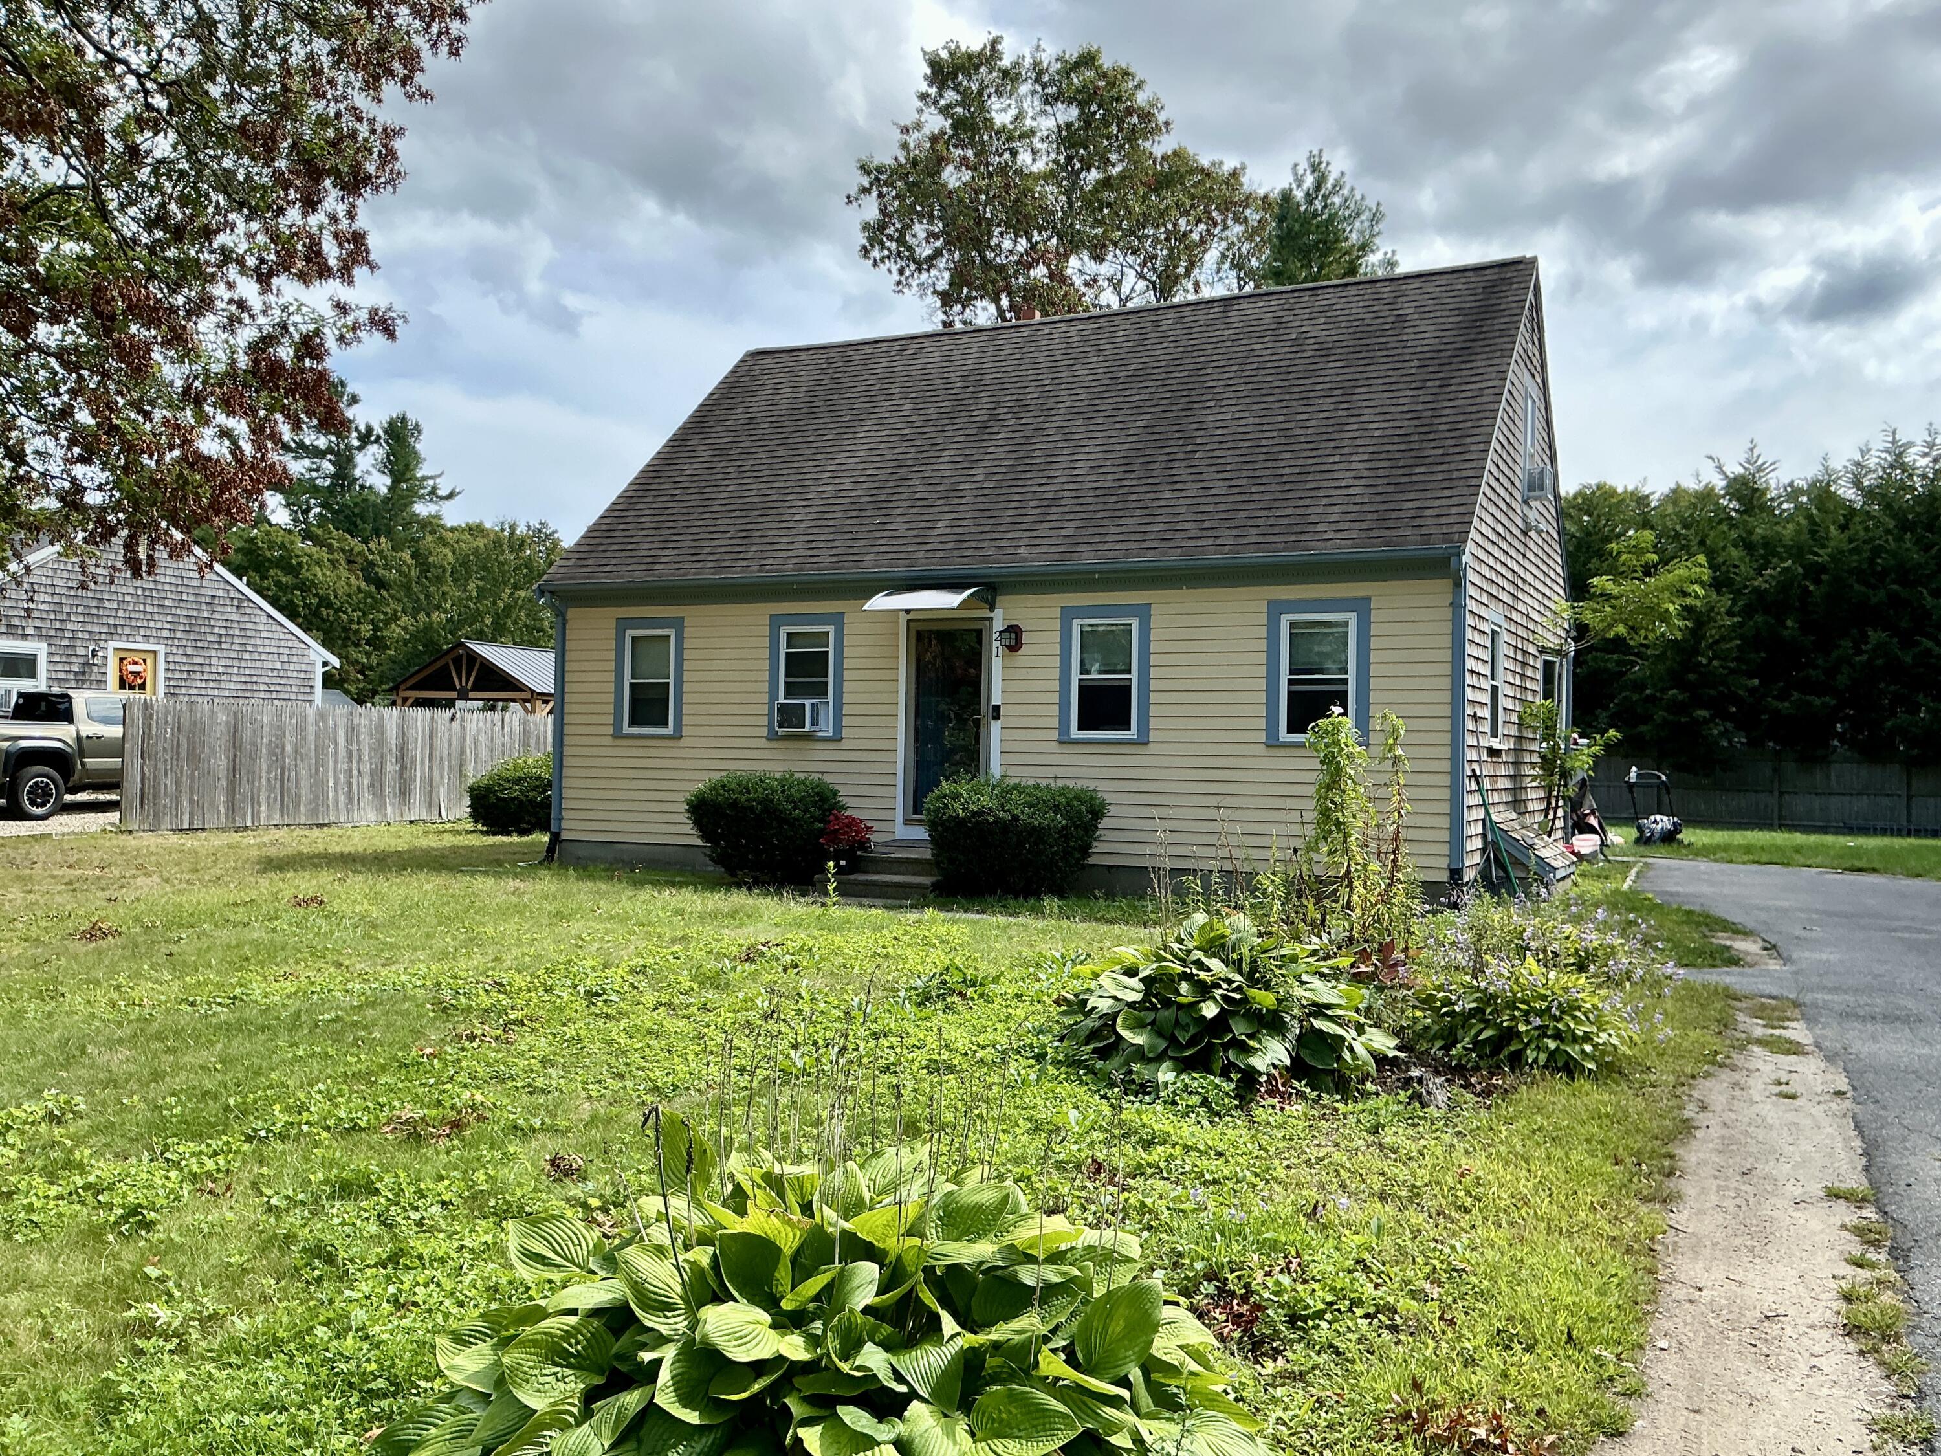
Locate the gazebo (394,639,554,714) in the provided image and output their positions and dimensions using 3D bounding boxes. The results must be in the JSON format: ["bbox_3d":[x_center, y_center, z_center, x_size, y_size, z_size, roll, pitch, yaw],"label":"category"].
[{"bbox_3d":[-9.428,-0.107,33.556,3.600,3.270,4.200,1,-1,22],"label":"gazebo"}]

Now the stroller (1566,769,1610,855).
[{"bbox_3d":[8.106,1.142,20.800,0.900,1.060,0.600,0,-1,35],"label":"stroller"}]

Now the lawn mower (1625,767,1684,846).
[{"bbox_3d":[9.398,1.140,21.600,0.580,1.020,1.400,1,-1,6],"label":"lawn mower"}]

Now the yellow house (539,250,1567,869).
[{"bbox_3d":[1.547,-1.736,18.719,9.960,6.770,8.350,1,-1,27],"label":"yellow house"}]

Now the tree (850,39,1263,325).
[{"bbox_3d":[1.749,-6.056,31.500,8.500,15.500,8.200,1,-1,0],"label":"tree"}]

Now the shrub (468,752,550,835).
[{"bbox_3d":[-6.257,0.944,22.300,1.750,1.170,1.600,1,-1,-15],"label":"shrub"}]

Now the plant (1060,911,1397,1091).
[{"bbox_3d":[1.188,1.153,7.300,1.550,0.660,1.500,1,-1,9],"label":"plant"}]

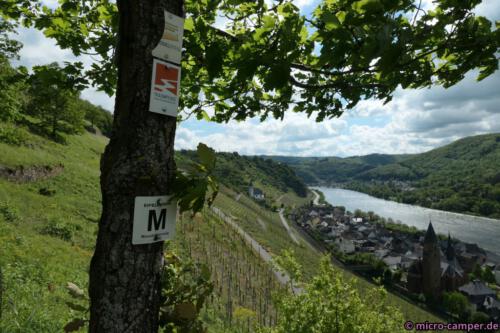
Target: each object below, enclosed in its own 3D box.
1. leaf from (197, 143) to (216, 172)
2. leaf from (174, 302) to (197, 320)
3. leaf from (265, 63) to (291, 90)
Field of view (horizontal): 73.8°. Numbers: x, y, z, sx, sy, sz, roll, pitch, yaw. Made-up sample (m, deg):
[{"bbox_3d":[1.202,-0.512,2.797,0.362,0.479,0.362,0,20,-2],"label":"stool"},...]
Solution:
[{"bbox_3d":[-0.101,-0.023,0.770,0.041,0.062,0.018,-14,0,-6],"label":"leaf"},{"bbox_3d":[-0.155,0.348,0.800,0.052,0.043,0.020,0,2,-6],"label":"leaf"},{"bbox_3d":[0.083,-0.270,1.000,0.075,0.080,0.025,0,2,9],"label":"leaf"}]

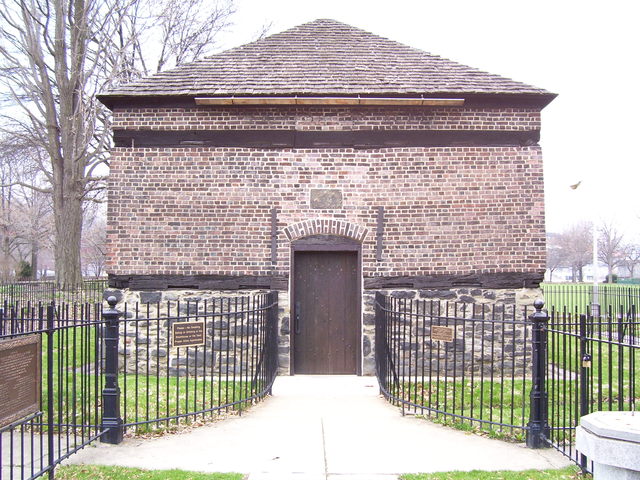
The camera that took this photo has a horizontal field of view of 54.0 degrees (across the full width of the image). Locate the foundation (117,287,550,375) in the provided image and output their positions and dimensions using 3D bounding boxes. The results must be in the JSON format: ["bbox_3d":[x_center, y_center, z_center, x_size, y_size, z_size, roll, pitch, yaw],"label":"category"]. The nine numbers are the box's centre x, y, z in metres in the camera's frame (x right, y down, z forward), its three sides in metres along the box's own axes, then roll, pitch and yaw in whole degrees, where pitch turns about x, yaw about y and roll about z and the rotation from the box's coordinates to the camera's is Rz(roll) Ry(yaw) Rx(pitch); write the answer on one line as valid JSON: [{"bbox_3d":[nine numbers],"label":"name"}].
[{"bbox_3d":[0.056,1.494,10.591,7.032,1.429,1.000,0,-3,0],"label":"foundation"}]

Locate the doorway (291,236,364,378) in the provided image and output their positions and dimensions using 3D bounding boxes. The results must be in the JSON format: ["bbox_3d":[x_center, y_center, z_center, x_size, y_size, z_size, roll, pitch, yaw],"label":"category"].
[{"bbox_3d":[0.105,1.052,10.312,1.164,2.255,0.300,0,-3,0],"label":"doorway"}]

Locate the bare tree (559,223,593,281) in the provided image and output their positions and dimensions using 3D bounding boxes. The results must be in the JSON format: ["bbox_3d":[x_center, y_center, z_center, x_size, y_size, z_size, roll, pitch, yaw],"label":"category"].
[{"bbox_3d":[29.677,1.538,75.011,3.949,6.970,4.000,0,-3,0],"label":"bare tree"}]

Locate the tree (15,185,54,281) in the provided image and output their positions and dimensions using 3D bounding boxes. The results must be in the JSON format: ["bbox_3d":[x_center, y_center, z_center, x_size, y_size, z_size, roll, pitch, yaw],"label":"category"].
[{"bbox_3d":[-24.335,-0.614,55.090,3.228,8.083,3.400,0,-3,0],"label":"tree"}]

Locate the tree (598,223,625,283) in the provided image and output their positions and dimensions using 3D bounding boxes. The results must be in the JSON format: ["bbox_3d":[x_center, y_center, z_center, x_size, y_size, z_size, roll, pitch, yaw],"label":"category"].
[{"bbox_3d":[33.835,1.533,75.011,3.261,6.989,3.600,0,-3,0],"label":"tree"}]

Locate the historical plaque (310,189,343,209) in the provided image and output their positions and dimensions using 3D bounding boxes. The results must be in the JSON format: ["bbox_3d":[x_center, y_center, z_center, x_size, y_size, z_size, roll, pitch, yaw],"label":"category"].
[{"bbox_3d":[0.111,-0.663,10.263,0.521,0.327,0.060,0,-3,0],"label":"historical plaque"}]

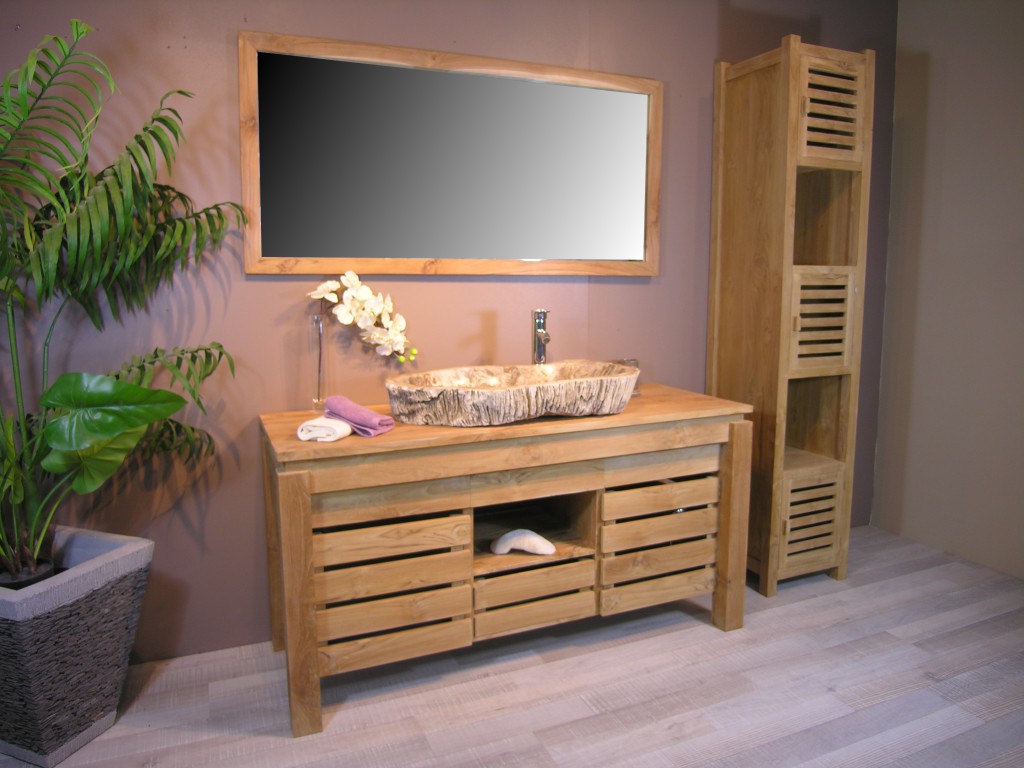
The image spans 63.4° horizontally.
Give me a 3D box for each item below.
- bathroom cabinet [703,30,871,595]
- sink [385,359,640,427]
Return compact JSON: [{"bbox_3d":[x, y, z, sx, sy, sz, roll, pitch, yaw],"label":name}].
[{"bbox_3d":[1.004,-0.215,3.082,0.380,1.915,0.390,-5,11,-24],"label":"bathroom cabinet"},{"bbox_3d":[0.007,0.026,2.571,0.790,0.125,0.400,-5,10,-22],"label":"sink"}]

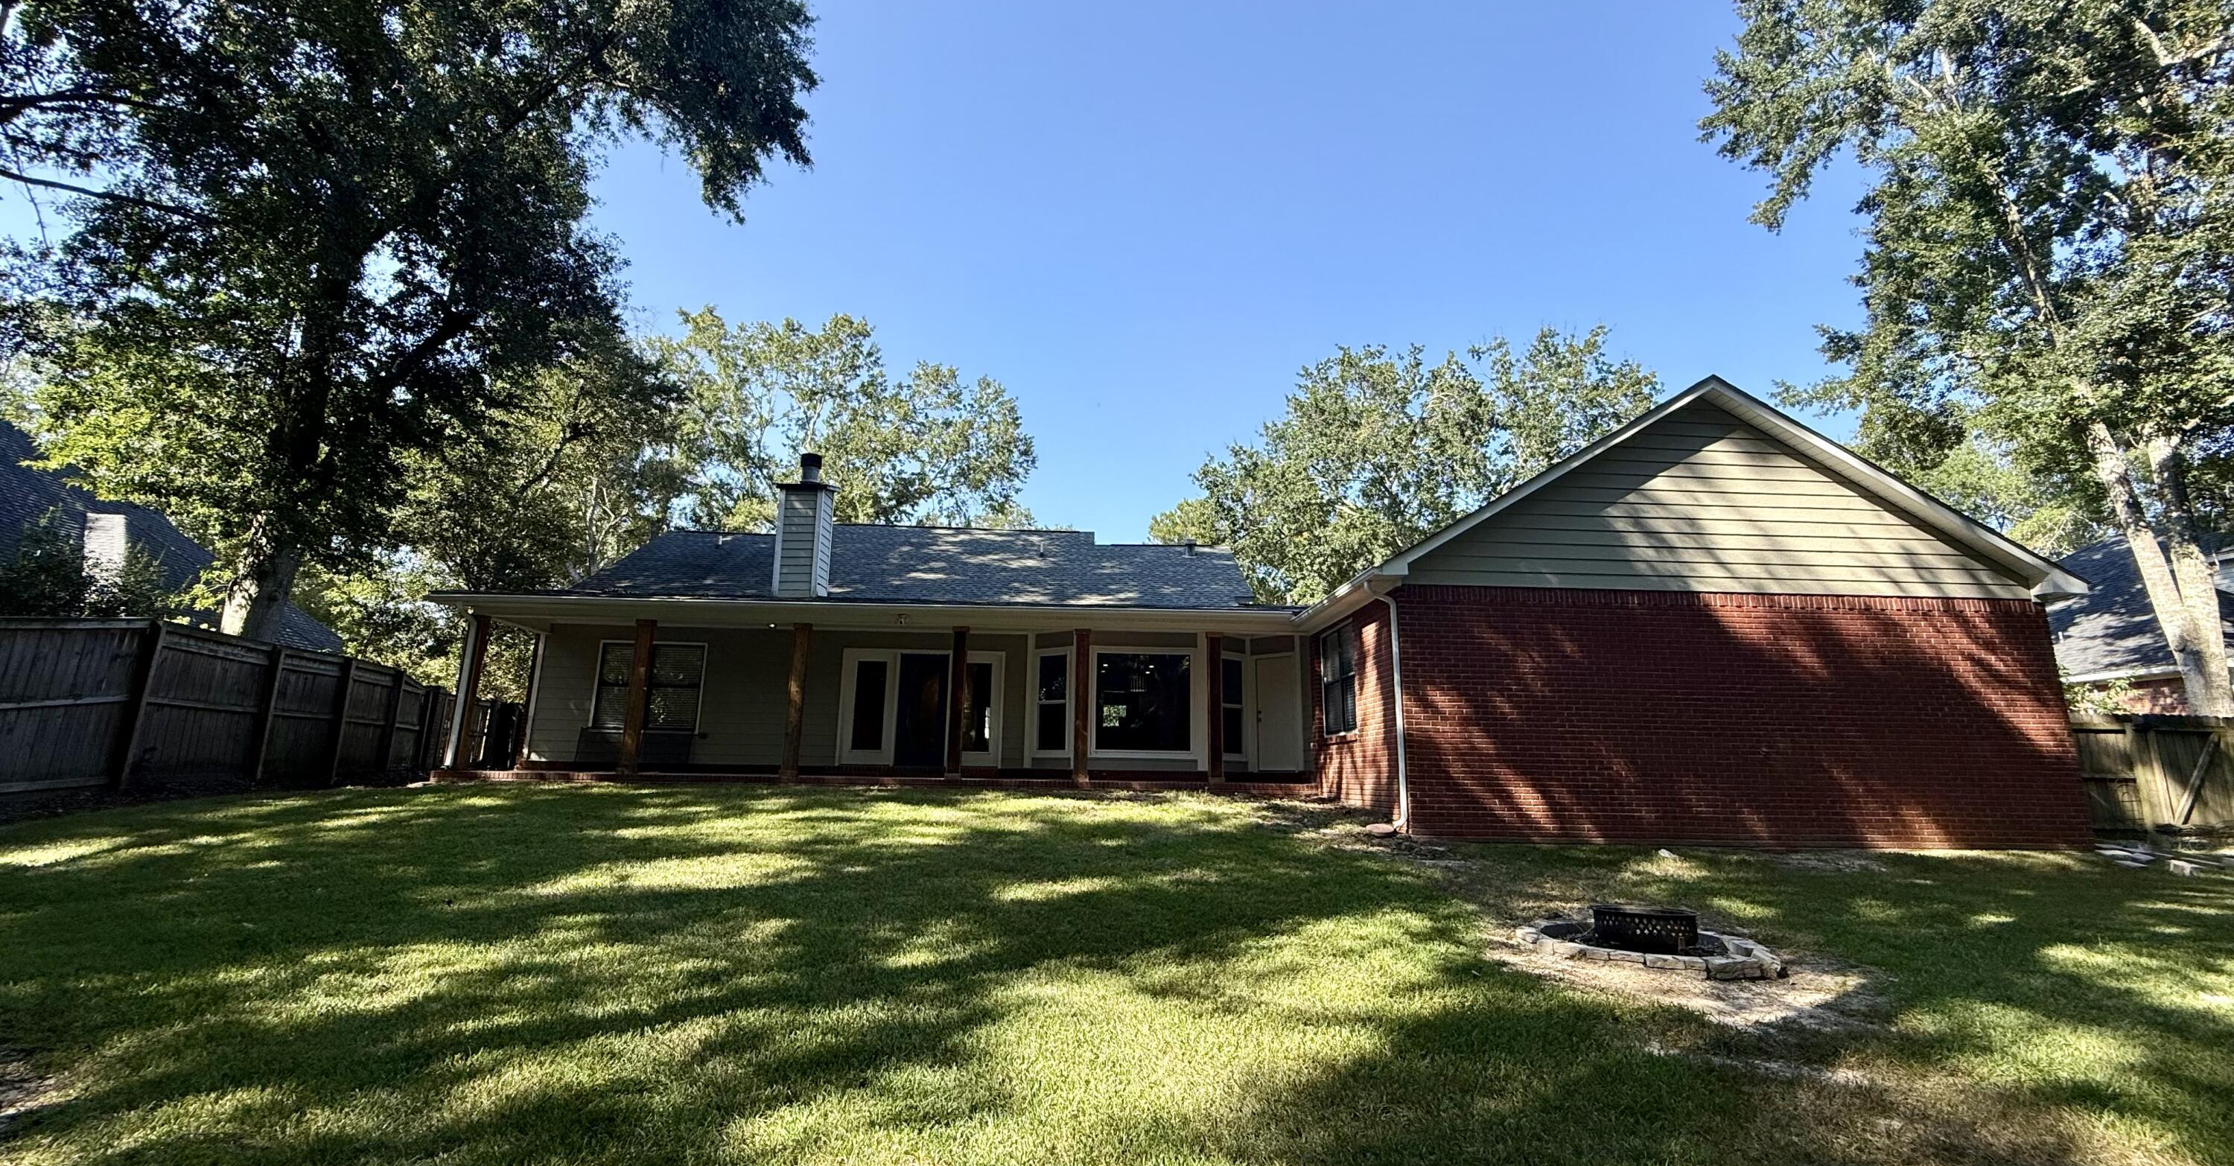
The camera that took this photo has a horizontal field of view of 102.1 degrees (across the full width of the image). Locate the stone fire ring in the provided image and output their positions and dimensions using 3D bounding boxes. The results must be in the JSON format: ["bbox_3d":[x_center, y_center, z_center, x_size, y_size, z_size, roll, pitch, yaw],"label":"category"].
[{"bbox_3d":[3.598,2.478,6.187,1.571,0.123,1.571,-6,-14,28],"label":"stone fire ring"}]

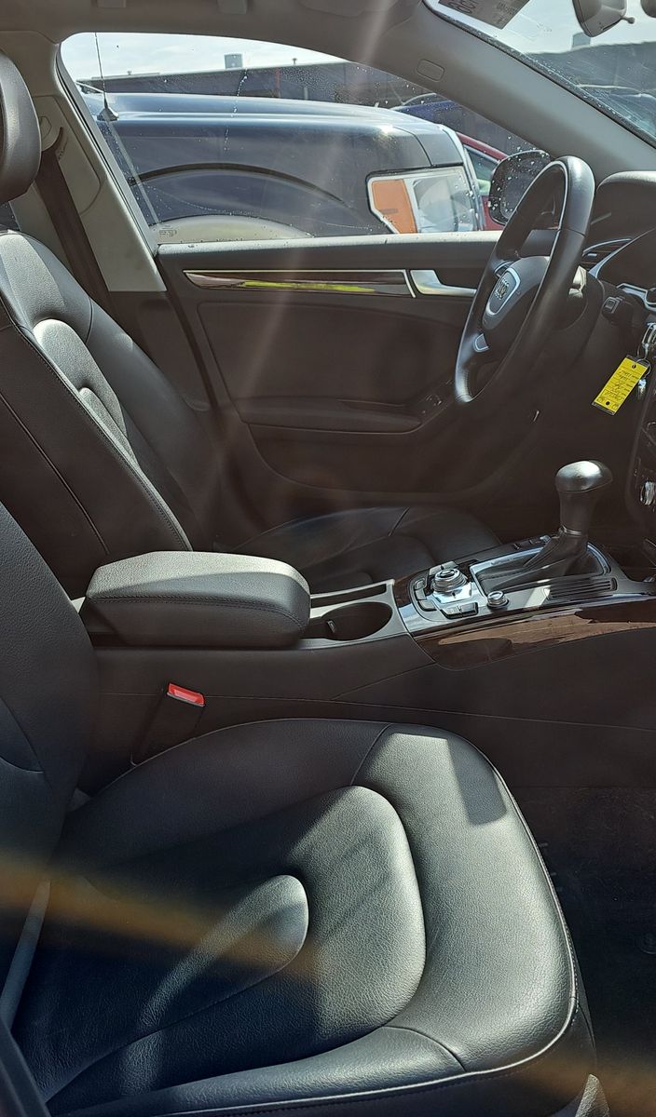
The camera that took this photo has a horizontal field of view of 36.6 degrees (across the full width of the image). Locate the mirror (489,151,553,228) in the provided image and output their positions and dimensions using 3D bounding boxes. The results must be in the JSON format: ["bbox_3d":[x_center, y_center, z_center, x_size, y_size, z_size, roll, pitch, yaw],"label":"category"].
[{"bbox_3d":[0.408,-0.725,1.936,0.140,0.150,0.210,-5,20,-11],"label":"mirror"}]

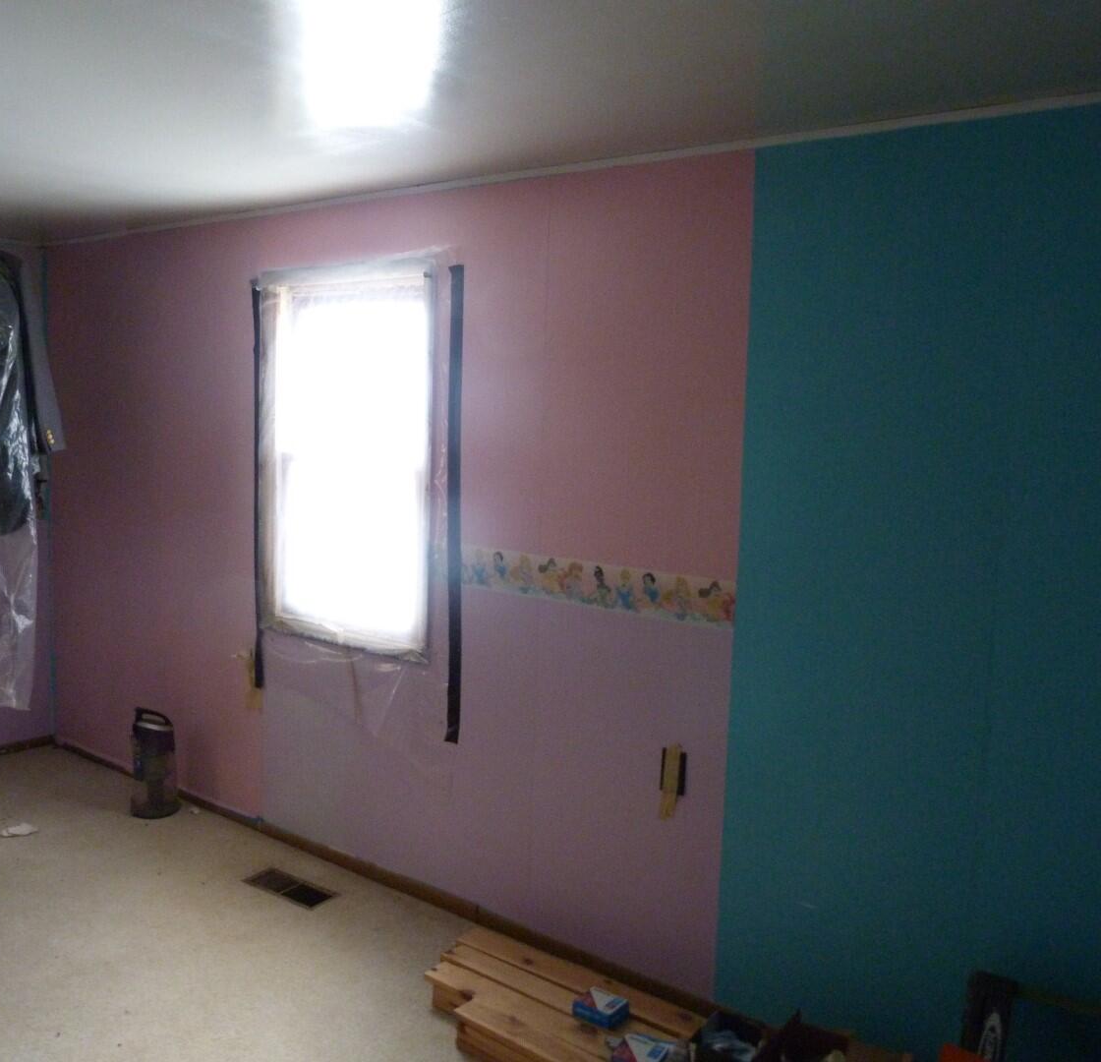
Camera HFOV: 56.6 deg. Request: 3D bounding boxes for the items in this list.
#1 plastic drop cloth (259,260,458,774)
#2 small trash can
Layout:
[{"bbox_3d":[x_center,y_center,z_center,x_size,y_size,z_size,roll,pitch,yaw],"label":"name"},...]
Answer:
[{"bbox_3d":[-0.697,-0.079,3.348,0.945,1.590,0.080,6,8,35],"label":"plastic drop cloth"},{"bbox_3d":[-1.513,0.877,3.919,0.185,0.390,0.180,2,6,0],"label":"small trash can"}]

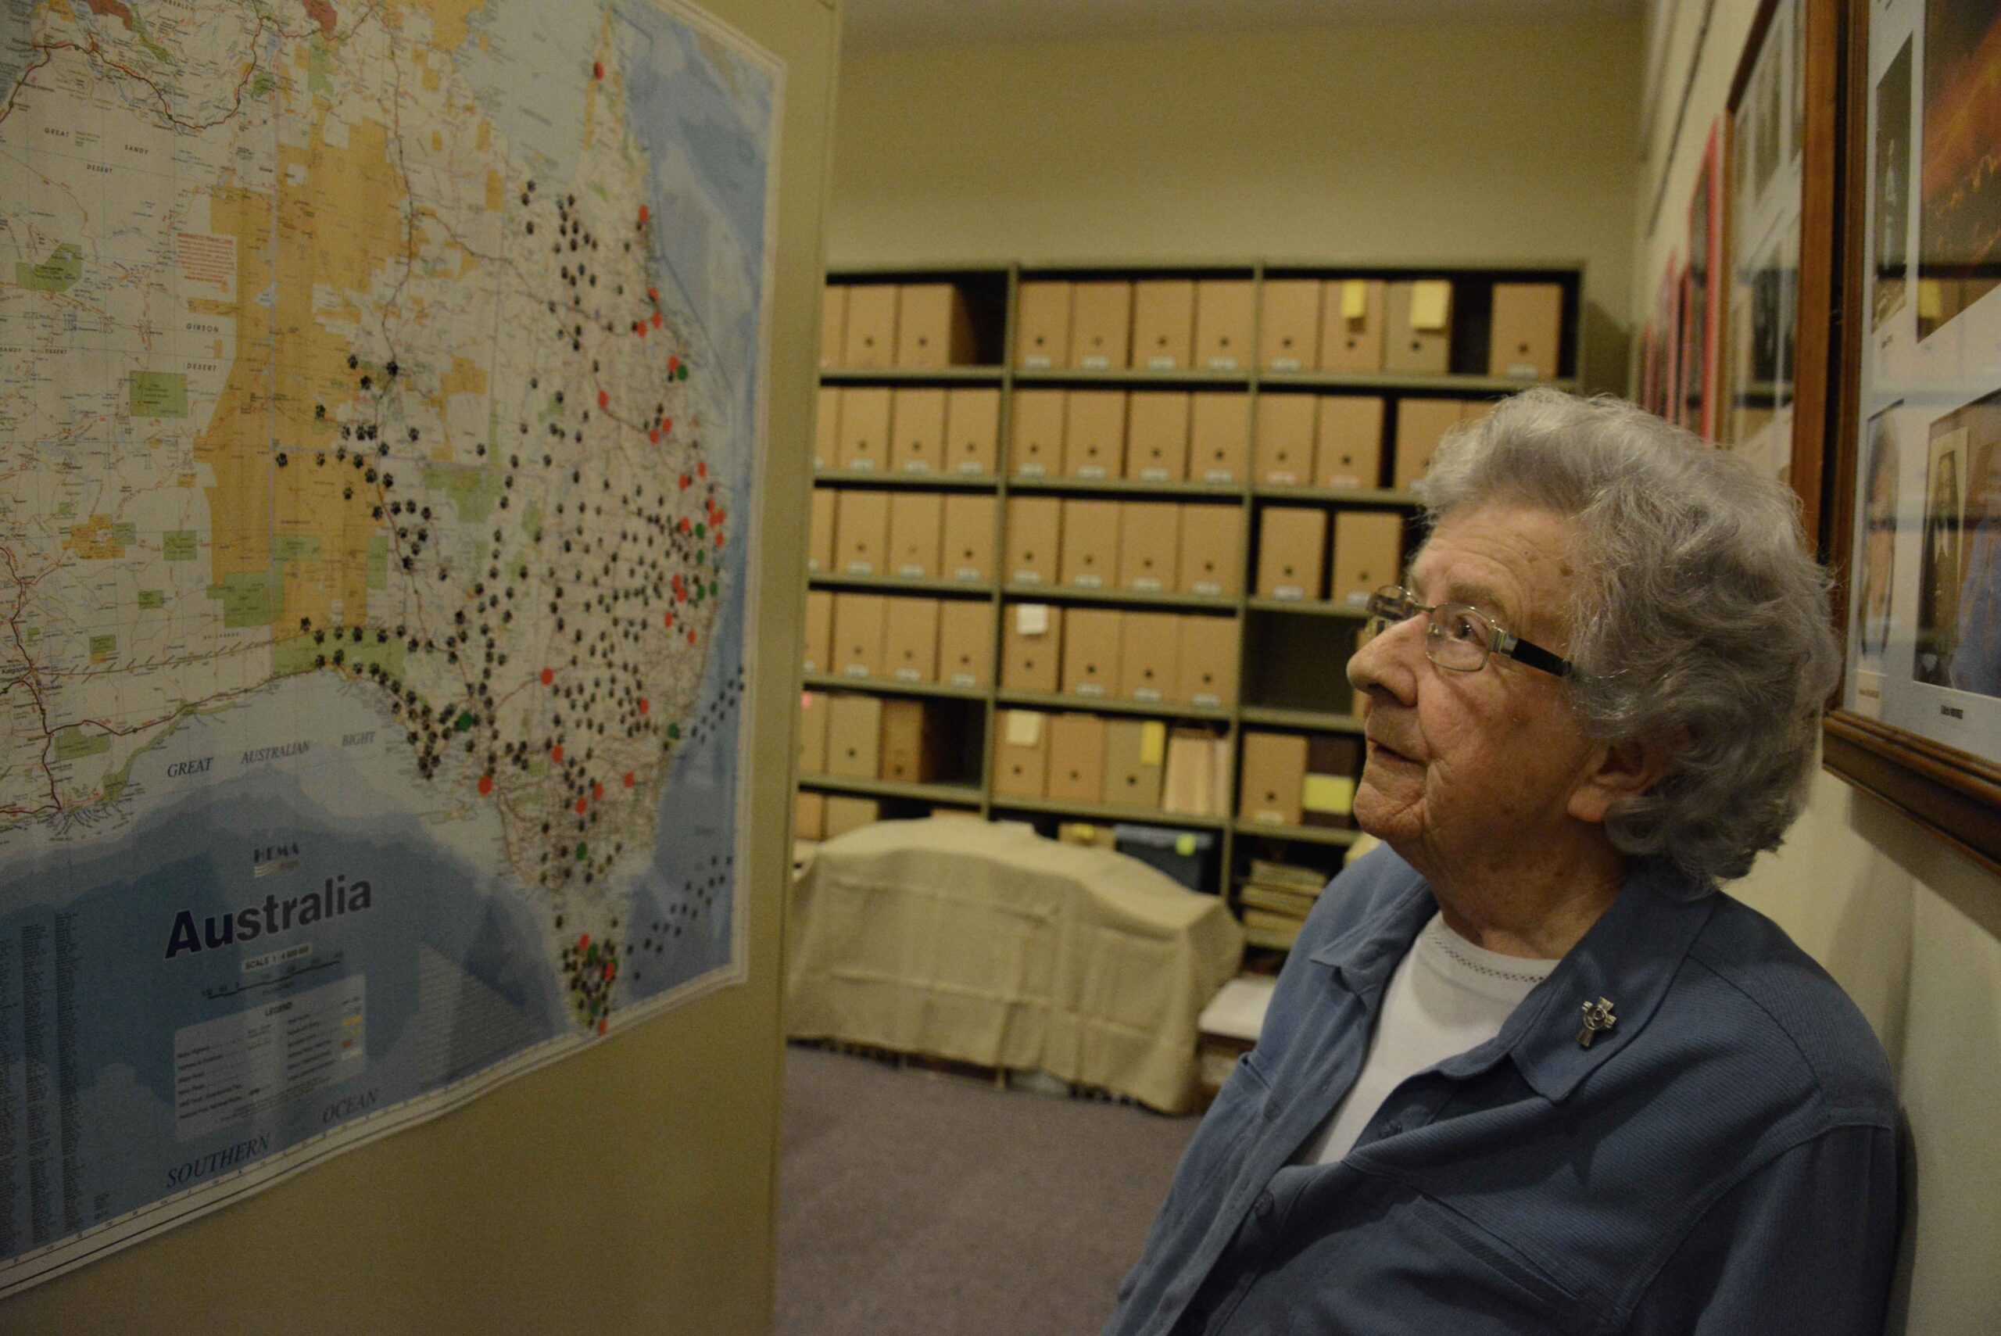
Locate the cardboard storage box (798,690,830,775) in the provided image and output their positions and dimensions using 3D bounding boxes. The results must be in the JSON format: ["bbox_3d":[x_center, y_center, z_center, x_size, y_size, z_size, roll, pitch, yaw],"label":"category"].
[{"bbox_3d":[-0.578,0.193,5.150,0.177,0.261,0.390,4,4,17],"label":"cardboard storage box"}]

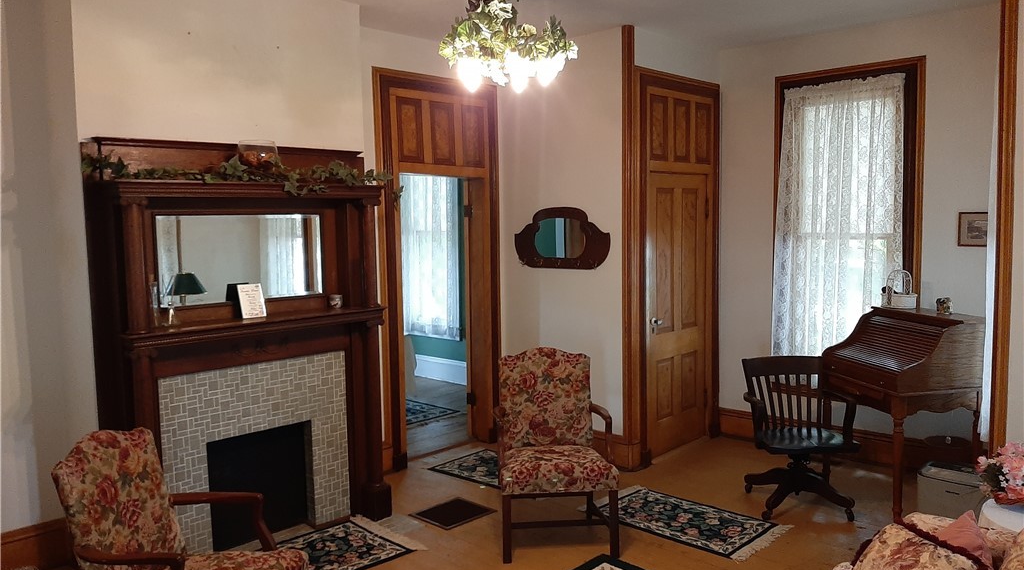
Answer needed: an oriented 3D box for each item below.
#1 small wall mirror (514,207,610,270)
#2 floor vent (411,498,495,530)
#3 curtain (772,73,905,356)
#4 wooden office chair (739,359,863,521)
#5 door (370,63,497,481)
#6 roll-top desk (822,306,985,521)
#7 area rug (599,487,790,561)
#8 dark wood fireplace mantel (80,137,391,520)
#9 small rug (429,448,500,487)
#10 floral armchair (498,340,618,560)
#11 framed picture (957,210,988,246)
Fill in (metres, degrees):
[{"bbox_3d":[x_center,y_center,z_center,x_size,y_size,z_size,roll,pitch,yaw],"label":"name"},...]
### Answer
[{"bbox_3d":[0.334,-0.323,5.386,0.877,0.427,0.040,4,7,44],"label":"small wall mirror"},{"bbox_3d":[-0.343,1.312,4.449,0.325,0.012,0.364,4,7,44],"label":"floor vent"},{"bbox_3d":[2.165,-0.291,5.165,0.812,2.095,0.090,4,7,44],"label":"curtain"},{"bbox_3d":[1.664,0.875,4.487,0.629,0.824,0.616,-1,5,-7],"label":"wooden office chair"},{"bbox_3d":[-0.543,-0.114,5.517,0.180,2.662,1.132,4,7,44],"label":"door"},{"bbox_3d":[2.280,0.720,4.548,0.573,1.111,0.675,-2,5,-15],"label":"roll-top desk"},{"bbox_3d":[0.954,1.308,4.316,1.000,0.012,0.556,4,7,44],"label":"area rug"},{"bbox_3d":[-1.280,0.339,3.897,0.299,2.069,1.436,4,7,44],"label":"dark wood fireplace mantel"},{"bbox_3d":[-0.053,1.245,5.133,1.009,0.012,0.547,4,7,44],"label":"small rug"},{"bbox_3d":[0.220,0.856,4.048,0.633,0.978,0.590,-1,5,-5],"label":"floral armchair"},{"bbox_3d":[2.806,-0.332,4.616,0.239,0.209,0.025,4,7,44],"label":"framed picture"}]

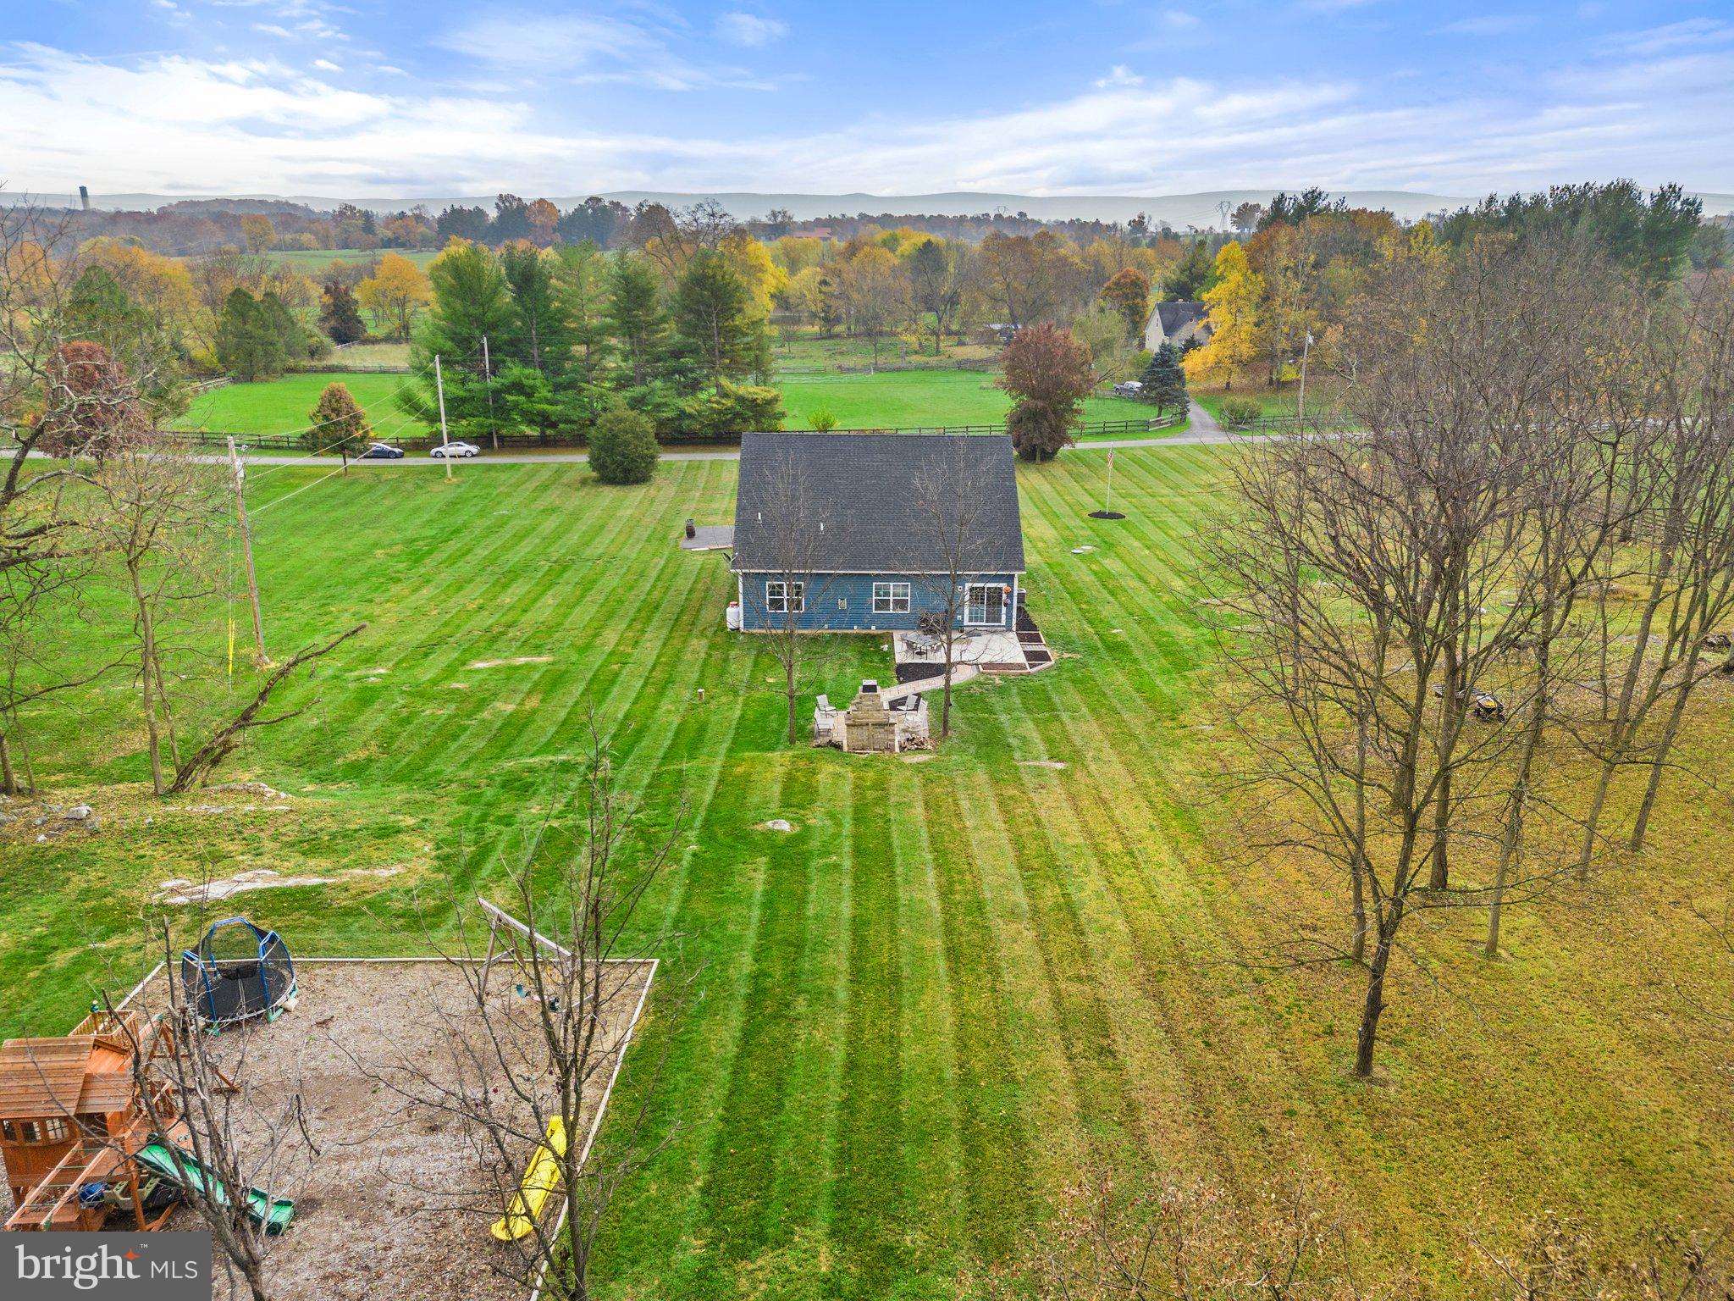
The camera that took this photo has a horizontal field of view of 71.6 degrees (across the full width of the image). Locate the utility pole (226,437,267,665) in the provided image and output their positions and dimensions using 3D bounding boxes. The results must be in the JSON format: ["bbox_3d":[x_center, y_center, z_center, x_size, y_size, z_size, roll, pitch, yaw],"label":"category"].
[{"bbox_3d":[-28.411,-4.466,55.235,0.800,10.667,0.600,0,20,0],"label":"utility pole"}]

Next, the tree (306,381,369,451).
[{"bbox_3d":[-44.825,-18.773,101.874,5.400,7.900,5.400,0,20,0],"label":"tree"}]

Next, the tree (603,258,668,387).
[{"bbox_3d":[-26.269,-36.202,137.137,7.400,17.000,7.400,0,20,0],"label":"tree"}]

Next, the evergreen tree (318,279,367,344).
[{"bbox_3d":[-93.545,-60.380,214.525,8.944,10.965,8.944,0,20,0],"label":"evergreen tree"}]

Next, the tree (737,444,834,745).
[{"bbox_3d":[-2.994,-1.850,44.291,3.700,11.400,3.700,0,20,0],"label":"tree"}]

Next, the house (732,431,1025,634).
[{"bbox_3d":[0.543,-7.257,63.767,13.979,8.356,15.094,0,20,0],"label":"house"}]

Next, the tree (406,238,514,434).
[{"bbox_3d":[-39.370,-29.878,116.663,10.516,18.476,10.516,0,20,0],"label":"tree"}]

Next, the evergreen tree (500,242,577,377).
[{"bbox_3d":[-31.877,-29.878,116.663,7.624,18.476,7.624,0,20,0],"label":"evergreen tree"}]

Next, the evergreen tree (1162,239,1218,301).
[{"bbox_3d":[57.830,-64.383,215.649,9.962,17.722,9.962,0,20,0],"label":"evergreen tree"}]

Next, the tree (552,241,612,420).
[{"bbox_3d":[-27.818,-30.064,117.007,6.196,18.589,6.196,0,20,0],"label":"tree"}]

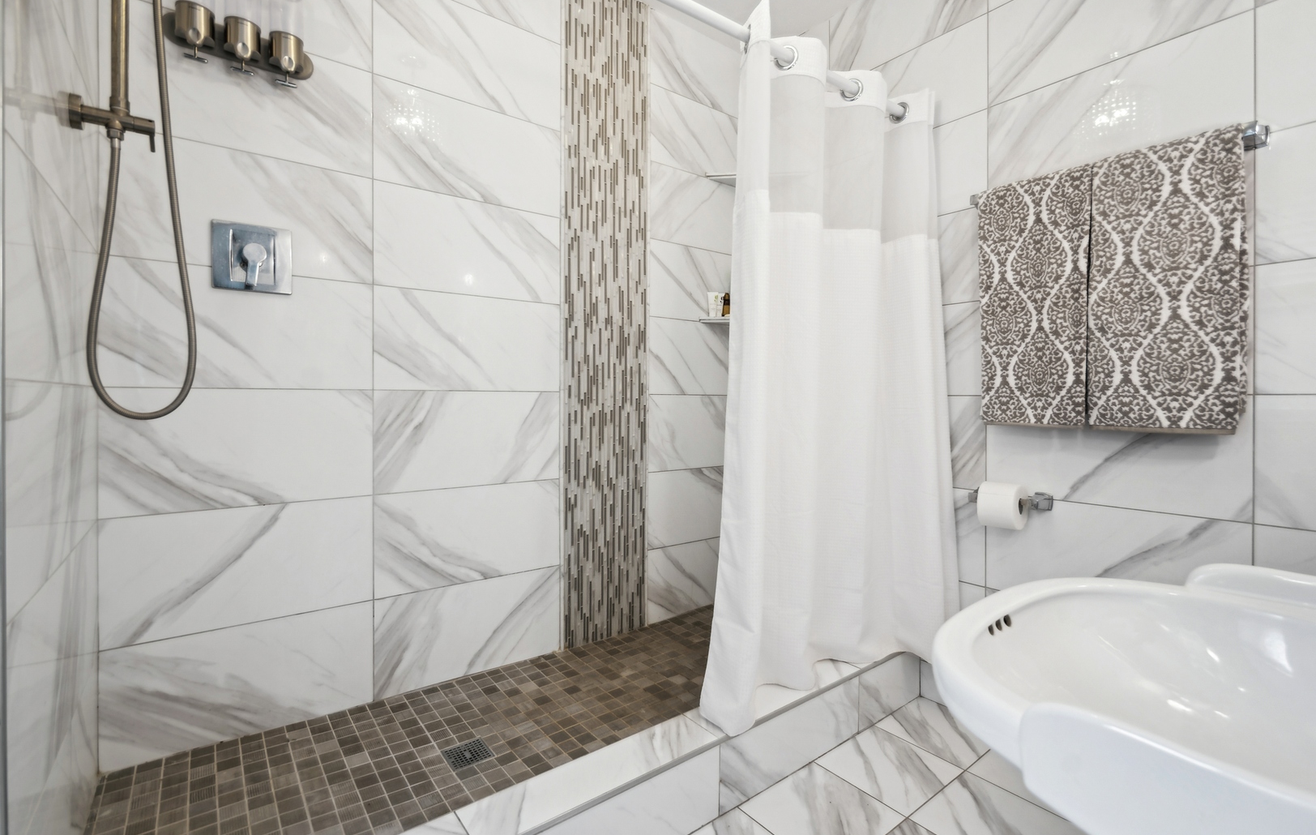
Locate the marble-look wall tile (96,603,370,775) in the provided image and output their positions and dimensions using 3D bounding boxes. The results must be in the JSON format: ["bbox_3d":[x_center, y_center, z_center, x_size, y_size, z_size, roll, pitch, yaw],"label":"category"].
[{"bbox_3d":[-1.065,0.694,1.439,0.565,0.291,0.010,-1,1,-39],"label":"marble-look wall tile"}]

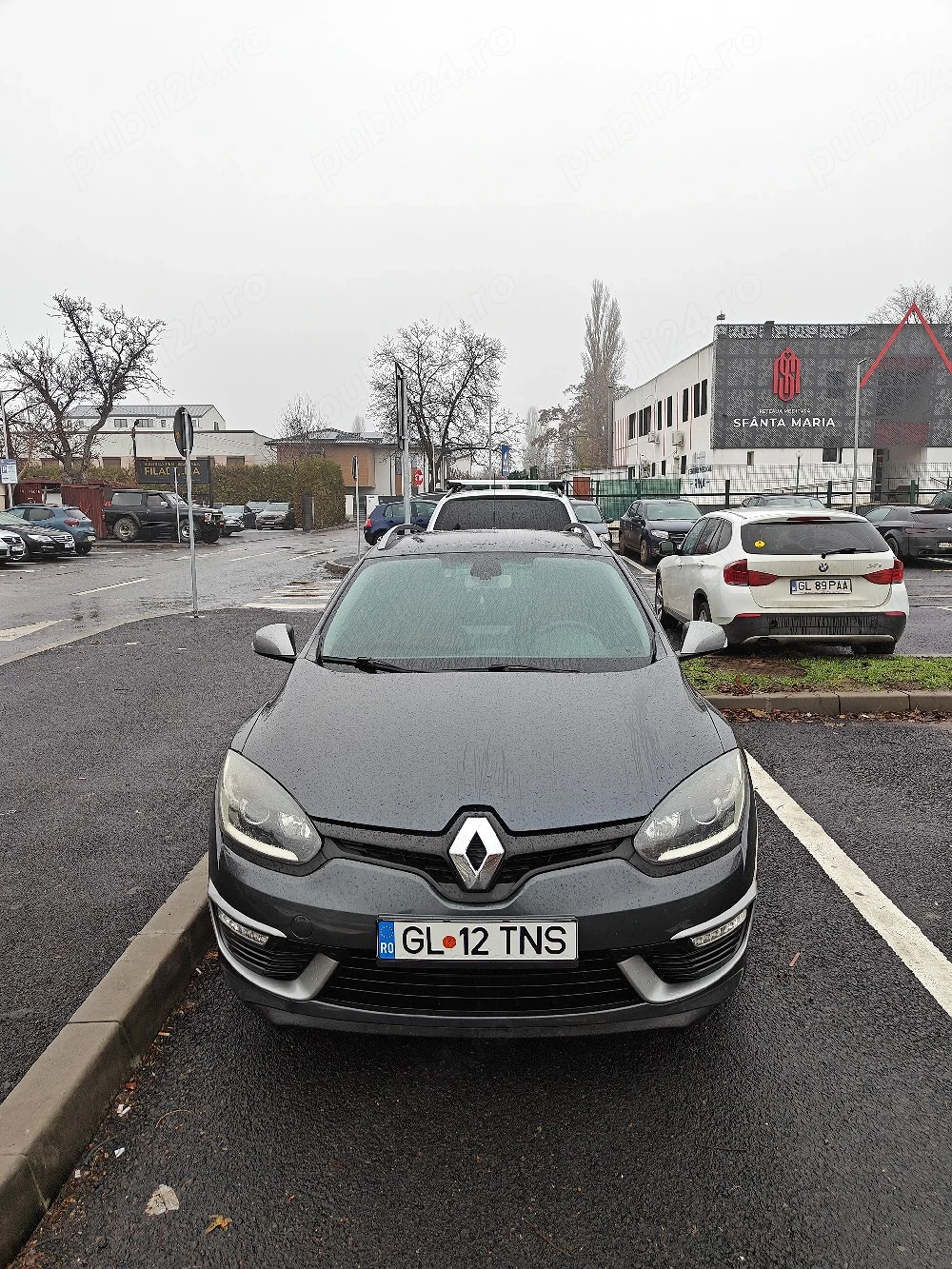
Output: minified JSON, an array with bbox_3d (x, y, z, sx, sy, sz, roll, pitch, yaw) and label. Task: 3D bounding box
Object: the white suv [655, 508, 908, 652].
[{"bbox_3d":[3.202,-0.713,9.973,1.800,1.545,4.454,0,9,3],"label":"white suv"}]

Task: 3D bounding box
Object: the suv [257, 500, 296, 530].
[{"bbox_3d":[-11.150,-6.784,49.400,1.780,1.570,4.300,-1,9,-4],"label":"suv"}]

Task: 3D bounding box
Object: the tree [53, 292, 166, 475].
[{"bbox_3d":[-16.162,-9.411,38.193,5.300,10.300,5.200,-1,9,0],"label":"tree"}]

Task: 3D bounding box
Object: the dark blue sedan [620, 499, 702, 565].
[{"bbox_3d":[4.781,-2.667,22.108,1.740,1.520,4.350,-1,9,0],"label":"dark blue sedan"}]

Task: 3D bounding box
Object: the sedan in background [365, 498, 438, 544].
[{"bbox_3d":[-1.394,-3.655,28.981,4.200,1.480,1.770,1,9,8],"label":"sedan in background"}]

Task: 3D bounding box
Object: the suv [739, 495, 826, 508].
[{"bbox_3d":[7.200,-2.532,20.900,1.780,1.480,4.400,0,9,2],"label":"suv"}]

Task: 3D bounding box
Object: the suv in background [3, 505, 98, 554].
[{"bbox_3d":[-13.460,-3.089,26.099,4.200,1.540,1.800,1,9,9],"label":"suv in background"}]

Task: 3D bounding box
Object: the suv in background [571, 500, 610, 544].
[{"bbox_3d":[2.211,-2.541,21.480,1.750,1.530,4.200,-1,9,0],"label":"suv in background"}]

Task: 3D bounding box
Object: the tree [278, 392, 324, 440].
[{"bbox_3d":[-10.800,-10.662,54.000,3.000,7.800,3.000,-1,9,0],"label":"tree"}]

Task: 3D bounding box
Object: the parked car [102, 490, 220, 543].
[{"bbox_3d":[-10.950,-4.177,31.200,4.100,1.850,1.800,1,9,10],"label":"parked car"}]

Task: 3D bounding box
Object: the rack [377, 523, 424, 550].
[{"bbox_3d":[-0.432,-0.627,5.388,0.090,0.120,1.960,-1,9,1],"label":"rack"}]

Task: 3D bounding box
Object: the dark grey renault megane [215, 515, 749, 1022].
[{"bbox_3d":[0.074,0.163,4.484,1.810,1.507,4.560,0,9,2],"label":"dark grey renault megane"}]

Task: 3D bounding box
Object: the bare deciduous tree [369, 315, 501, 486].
[{"bbox_3d":[-2.209,-10.999,46.169,7.300,10.600,7.100,-1,9,0],"label":"bare deciduous tree"}]

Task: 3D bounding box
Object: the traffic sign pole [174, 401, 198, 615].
[{"bbox_3d":[-3.803,-1.585,11.589,0.110,2.725,0.640,0,9,5],"label":"traffic sign pole"}]

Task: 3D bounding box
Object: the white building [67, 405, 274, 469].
[{"bbox_3d":[-26.200,-14.938,76.000,17.000,9.800,14.000,-1,9,-3],"label":"white building"}]

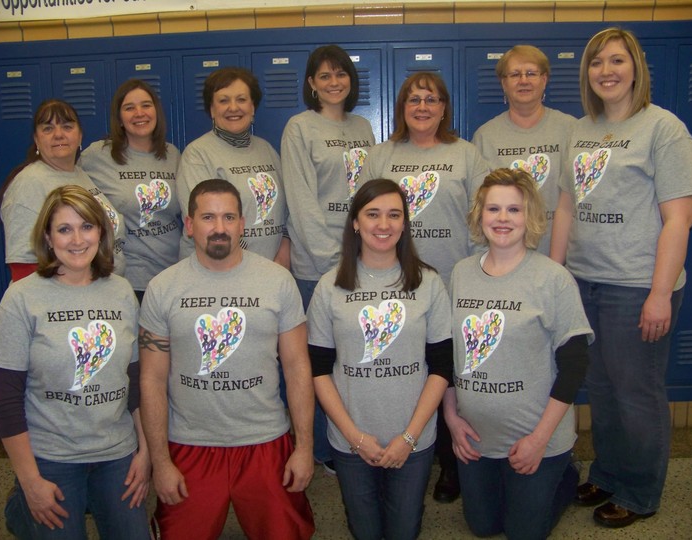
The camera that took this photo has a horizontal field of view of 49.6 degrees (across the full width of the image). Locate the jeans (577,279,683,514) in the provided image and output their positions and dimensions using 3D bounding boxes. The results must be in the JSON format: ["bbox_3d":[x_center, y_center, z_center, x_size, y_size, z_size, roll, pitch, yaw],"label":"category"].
[{"bbox_3d":[1.048,0.424,2.750,0.320,0.910,0.390,-6,10,-29],"label":"jeans"}]

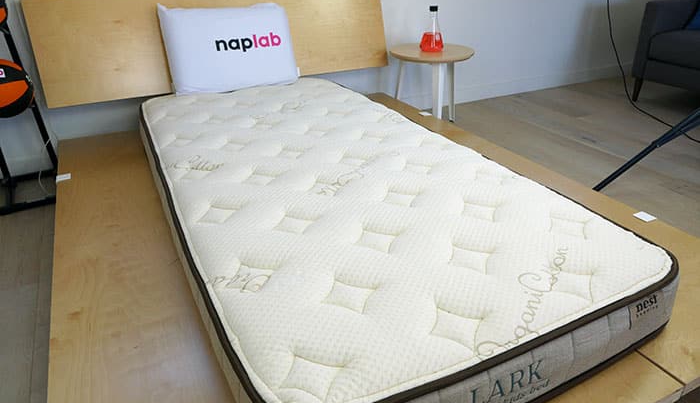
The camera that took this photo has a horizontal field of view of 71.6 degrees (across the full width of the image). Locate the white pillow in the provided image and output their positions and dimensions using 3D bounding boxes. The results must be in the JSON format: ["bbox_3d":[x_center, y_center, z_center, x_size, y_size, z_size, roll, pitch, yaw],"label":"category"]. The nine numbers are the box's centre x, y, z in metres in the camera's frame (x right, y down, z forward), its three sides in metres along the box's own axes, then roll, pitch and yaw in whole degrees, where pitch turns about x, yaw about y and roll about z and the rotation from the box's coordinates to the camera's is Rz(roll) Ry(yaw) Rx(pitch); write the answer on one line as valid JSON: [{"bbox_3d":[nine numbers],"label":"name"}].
[{"bbox_3d":[-0.563,-0.747,2.331,0.595,0.375,0.125,-14,13,-24],"label":"white pillow"}]

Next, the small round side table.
[{"bbox_3d":[0.477,-0.671,2.918,0.485,0.457,0.485,0,28,0],"label":"small round side table"}]

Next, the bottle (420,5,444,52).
[{"bbox_3d":[0.483,-1.001,2.804,0.131,0.232,0.131,0,28,0],"label":"bottle"}]

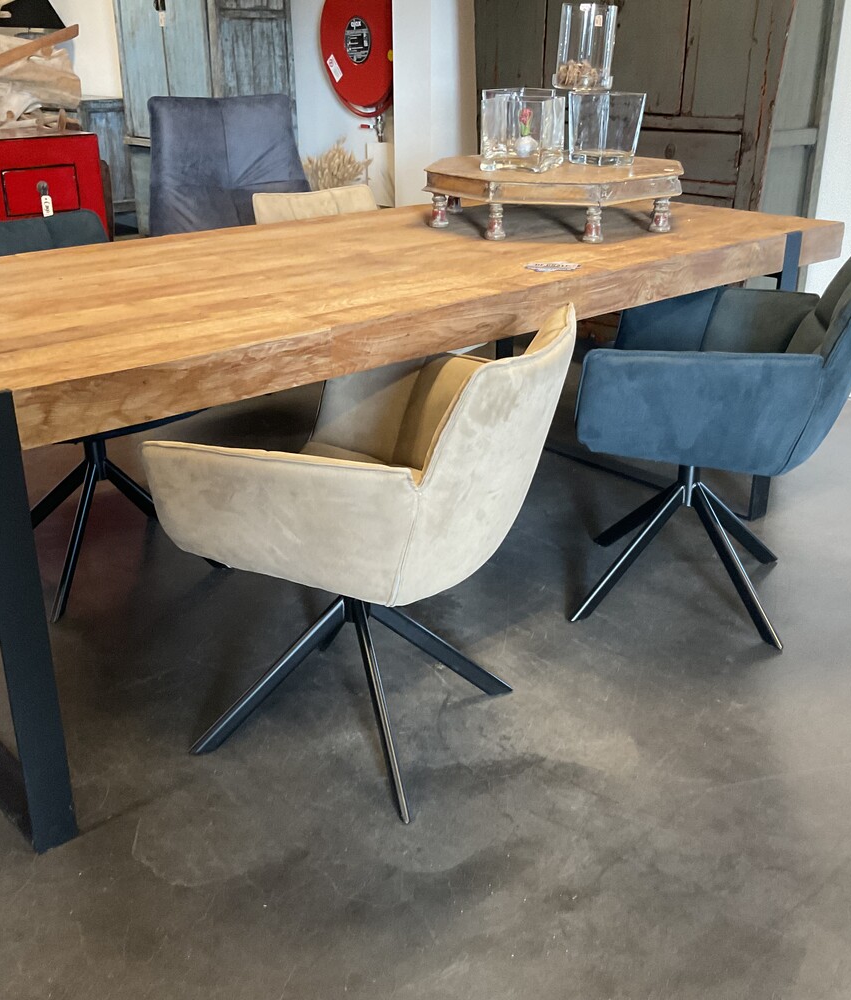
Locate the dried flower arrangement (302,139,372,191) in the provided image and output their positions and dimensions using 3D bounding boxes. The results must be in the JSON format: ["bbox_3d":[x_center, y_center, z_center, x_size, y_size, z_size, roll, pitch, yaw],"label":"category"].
[{"bbox_3d":[-0.399,-1.447,4.950,0.330,0.330,0.300,0,23,0],"label":"dried flower arrangement"}]

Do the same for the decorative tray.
[{"bbox_3d":[0.338,-0.802,2.929,0.645,0.138,0.645,-15,27,-32],"label":"decorative tray"}]

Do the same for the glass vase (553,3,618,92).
[{"bbox_3d":[0.426,-1.205,2.981,0.158,0.220,0.158,0,23,0],"label":"glass vase"}]

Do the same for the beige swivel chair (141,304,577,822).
[{"bbox_3d":[-0.069,0.065,1.992,0.610,0.830,0.610,10,25,21],"label":"beige swivel chair"}]

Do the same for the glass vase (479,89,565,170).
[{"bbox_3d":[0.257,-0.964,2.910,0.170,0.175,0.200,6,24,13],"label":"glass vase"}]

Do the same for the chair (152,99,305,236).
[{"bbox_3d":[-0.718,-1.010,4.318,0.680,0.997,0.720,-6,24,-14],"label":"chair"}]

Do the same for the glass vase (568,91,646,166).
[{"bbox_3d":[0.455,-0.985,2.952,0.170,0.183,0.170,-21,31,-41],"label":"glass vase"}]

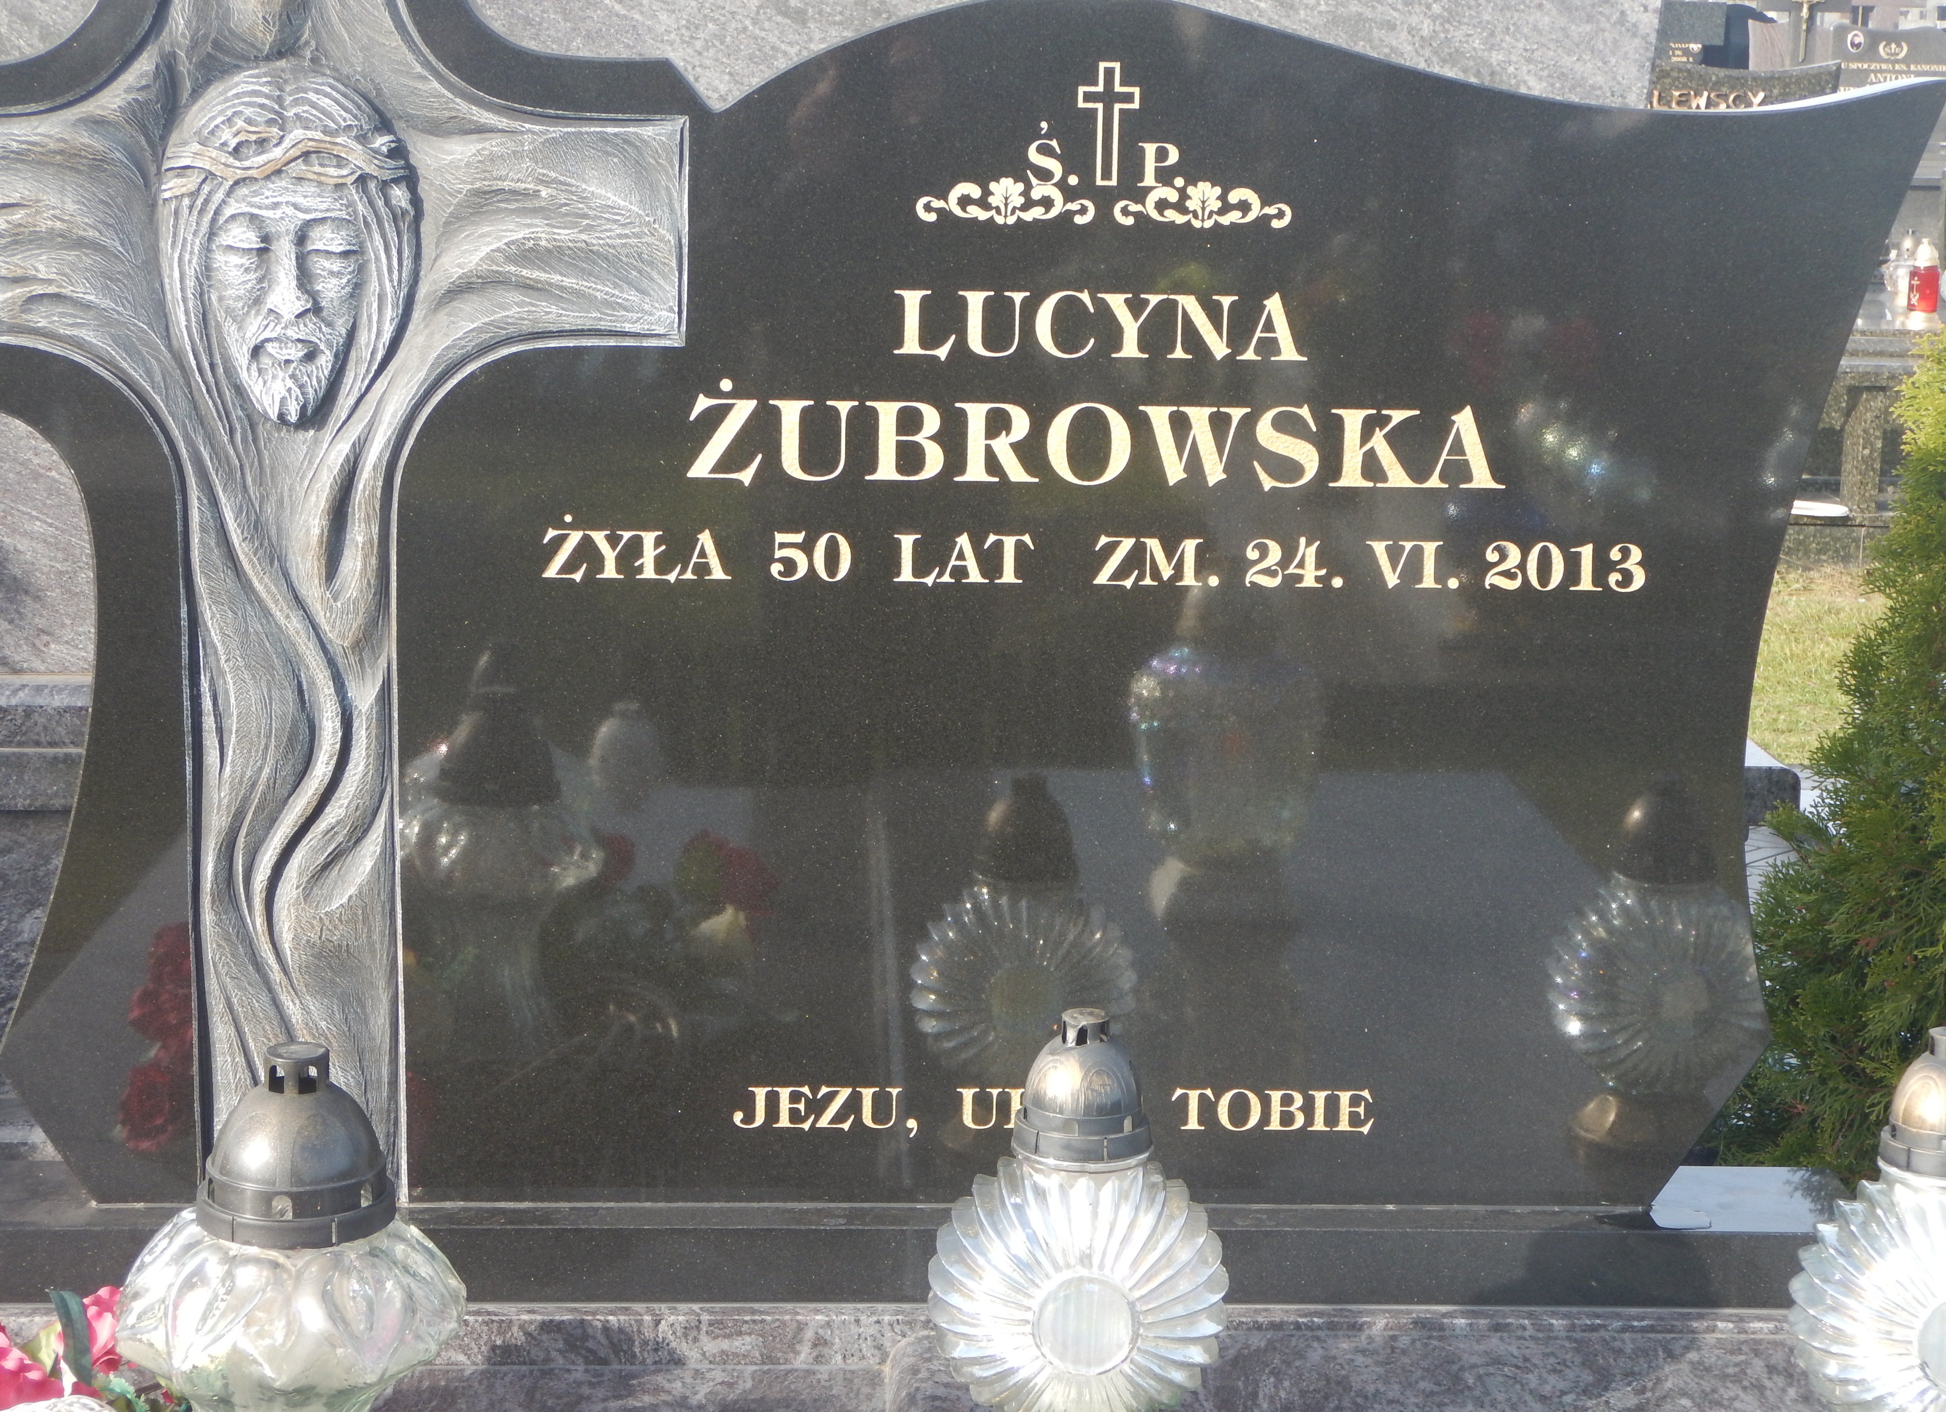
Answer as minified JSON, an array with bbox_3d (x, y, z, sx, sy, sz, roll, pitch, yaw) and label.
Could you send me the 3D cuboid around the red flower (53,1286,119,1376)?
[{"bbox_3d":[-0.508,0.362,1.980,0.052,0.050,0.052,1,11,-2],"label":"red flower"}]

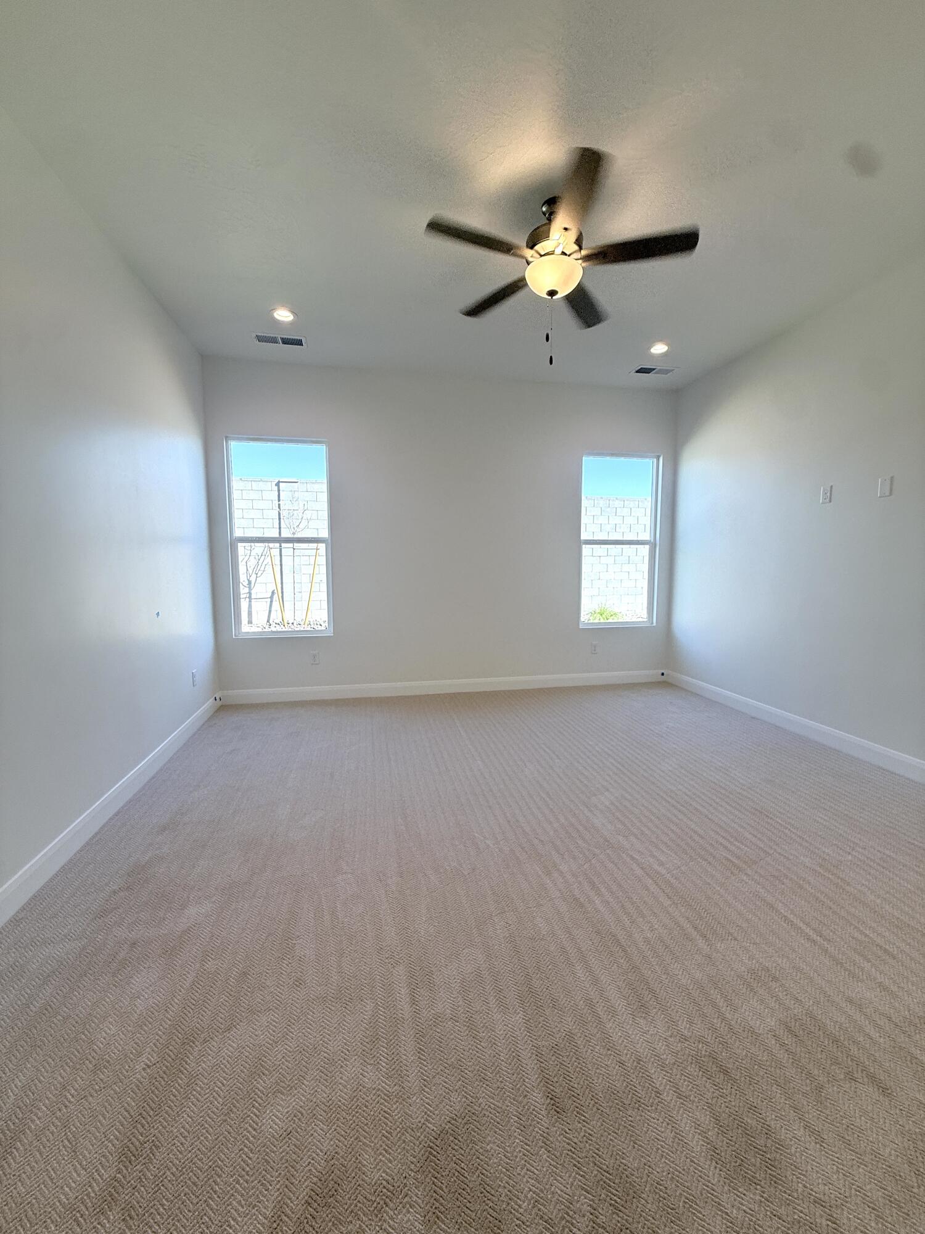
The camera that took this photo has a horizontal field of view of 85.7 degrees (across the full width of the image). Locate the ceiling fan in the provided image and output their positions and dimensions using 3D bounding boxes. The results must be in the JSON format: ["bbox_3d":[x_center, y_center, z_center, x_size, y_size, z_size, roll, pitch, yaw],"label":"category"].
[{"bbox_3d":[0.452,-1.805,2.462,1.300,0.438,1.300,-1,7,-11],"label":"ceiling fan"}]

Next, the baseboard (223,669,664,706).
[{"bbox_3d":[-0.002,0.695,5.034,4.527,0.131,0.018,-1,7,-11],"label":"baseboard"}]

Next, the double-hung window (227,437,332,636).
[{"bbox_3d":[-1.670,-0.706,4.604,0.866,1.785,0.100,-1,7,-11],"label":"double-hung window"}]

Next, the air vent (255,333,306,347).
[{"bbox_3d":[-1.432,-2.181,3.955,0.383,0.025,0.191,-1,7,-11],"label":"air vent"}]

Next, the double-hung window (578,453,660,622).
[{"bbox_3d":[1.639,-0.781,5.240,0.873,1.774,0.100,-1,7,-11],"label":"double-hung window"}]

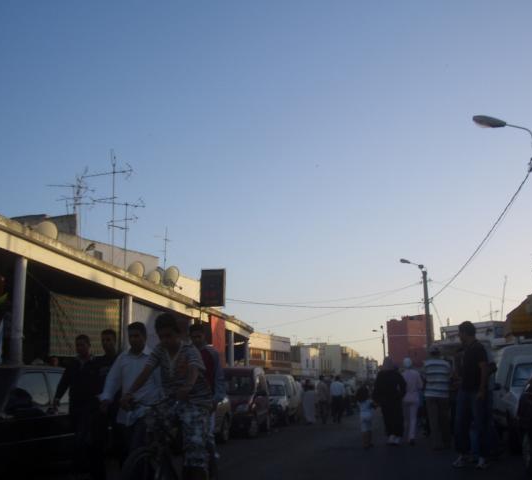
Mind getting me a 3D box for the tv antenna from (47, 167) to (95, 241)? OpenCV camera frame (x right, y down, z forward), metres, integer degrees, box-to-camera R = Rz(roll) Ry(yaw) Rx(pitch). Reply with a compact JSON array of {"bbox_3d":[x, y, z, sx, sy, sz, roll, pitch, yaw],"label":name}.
[{"bbox_3d":[-5.136,-0.919,17.000,1.200,2.000,0.650,5,-15,-22],"label":"tv antenna"}]

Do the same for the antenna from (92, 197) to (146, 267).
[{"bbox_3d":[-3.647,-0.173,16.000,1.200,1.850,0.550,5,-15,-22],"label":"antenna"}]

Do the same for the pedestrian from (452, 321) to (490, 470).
[{"bbox_3d":[2.547,1.930,8.150,0.380,1.760,0.460,1,-14,-8],"label":"pedestrian"}]

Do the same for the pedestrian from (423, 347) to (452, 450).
[{"bbox_3d":[2.928,2.700,11.136,0.500,1.710,0.340,-3,-14,10],"label":"pedestrian"}]

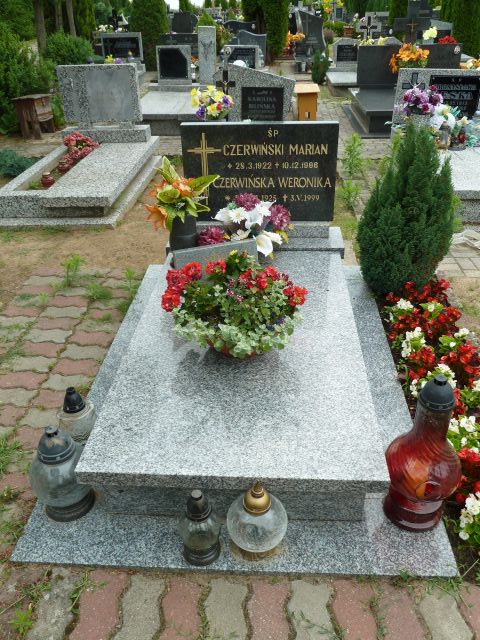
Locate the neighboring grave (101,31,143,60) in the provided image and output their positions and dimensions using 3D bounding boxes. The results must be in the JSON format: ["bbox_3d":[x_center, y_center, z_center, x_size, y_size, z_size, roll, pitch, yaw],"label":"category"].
[{"bbox_3d":[-2.122,-4.982,9.788,0.740,0.490,0.130,0,31,4],"label":"neighboring grave"}]

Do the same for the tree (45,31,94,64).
[{"bbox_3d":[-3.140,-4.976,10.179,0.850,0.940,0.800,0,31,4],"label":"tree"}]

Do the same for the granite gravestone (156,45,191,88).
[{"bbox_3d":[-0.901,-3.571,7.511,0.470,0.490,0.120,0,31,4],"label":"granite gravestone"}]

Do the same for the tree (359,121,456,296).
[{"bbox_3d":[0.836,-0.557,2.673,0.470,0.830,0.470,0,32,4],"label":"tree"}]

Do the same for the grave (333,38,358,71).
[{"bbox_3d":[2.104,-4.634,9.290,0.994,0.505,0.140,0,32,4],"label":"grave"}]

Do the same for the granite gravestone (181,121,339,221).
[{"bbox_3d":[0.104,-0.760,2.779,0.776,0.497,0.075,0,30,4],"label":"granite gravestone"}]

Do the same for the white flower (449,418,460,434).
[{"bbox_3d":[0.699,0.348,1.751,0.042,0.045,0.040,0,31,4],"label":"white flower"}]

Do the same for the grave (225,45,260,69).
[{"bbox_3d":[0.045,-3.566,7.448,0.480,0.490,0.120,0,31,4],"label":"grave"}]

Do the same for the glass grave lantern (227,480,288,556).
[{"bbox_3d":[0.047,0.520,1.462,0.165,0.260,0.165,0,32,4],"label":"glass grave lantern"}]

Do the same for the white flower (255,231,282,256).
[{"bbox_3d":[0.136,-0.366,2.566,0.115,0.100,0.100,0,32,4],"label":"white flower"}]

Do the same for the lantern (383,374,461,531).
[{"bbox_3d":[0.506,0.349,1.479,0.210,0.500,0.210,0,32,4],"label":"lantern"}]

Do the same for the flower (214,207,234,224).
[{"bbox_3d":[-0.076,-0.513,2.630,0.085,0.075,0.075,0,32,4],"label":"flower"}]

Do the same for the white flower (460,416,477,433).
[{"bbox_3d":[0.714,0.326,1.675,0.050,0.050,0.050,0,32,4],"label":"white flower"}]

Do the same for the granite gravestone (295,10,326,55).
[{"bbox_3d":[1.387,-5.554,10.403,0.535,0.787,0.140,-5,32,-4],"label":"granite gravestone"}]

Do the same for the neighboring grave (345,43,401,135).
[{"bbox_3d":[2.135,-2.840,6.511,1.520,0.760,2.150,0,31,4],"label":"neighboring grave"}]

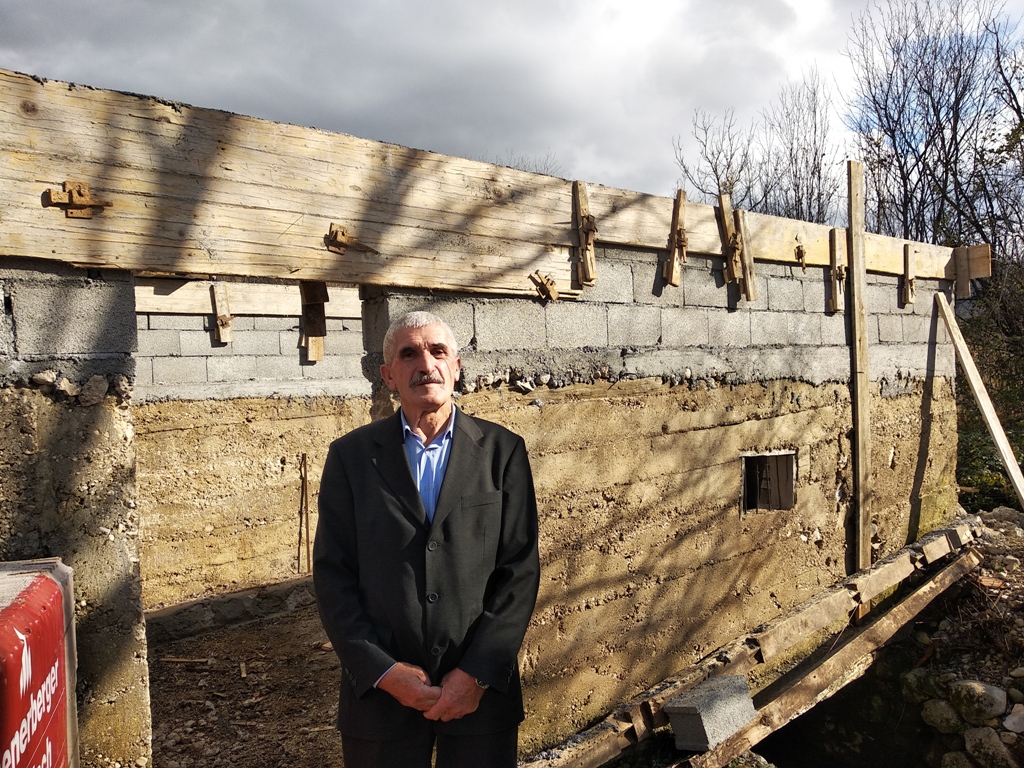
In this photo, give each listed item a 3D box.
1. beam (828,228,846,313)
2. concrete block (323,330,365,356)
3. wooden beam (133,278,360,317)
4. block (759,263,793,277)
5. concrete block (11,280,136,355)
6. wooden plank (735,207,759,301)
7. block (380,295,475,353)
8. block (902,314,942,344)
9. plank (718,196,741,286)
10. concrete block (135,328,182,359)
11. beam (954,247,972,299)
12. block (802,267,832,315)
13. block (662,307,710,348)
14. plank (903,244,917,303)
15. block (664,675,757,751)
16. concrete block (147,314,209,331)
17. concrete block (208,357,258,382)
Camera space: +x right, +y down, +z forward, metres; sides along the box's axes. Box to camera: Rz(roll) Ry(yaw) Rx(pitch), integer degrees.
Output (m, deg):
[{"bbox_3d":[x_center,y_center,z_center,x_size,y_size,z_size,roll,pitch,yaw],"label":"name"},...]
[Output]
[{"bbox_3d":[2.091,-0.730,4.933,0.130,0.525,0.045,-3,2,-40],"label":"beam"},{"bbox_3d":[-1.547,-0.367,6.904,0.397,0.192,0.200,-3,2,-41],"label":"concrete block"},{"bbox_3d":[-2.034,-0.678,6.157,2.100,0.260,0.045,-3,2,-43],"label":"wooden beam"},{"bbox_3d":[1.448,-0.728,4.608,0.390,0.190,0.195,-3,2,-40],"label":"block"},{"bbox_3d":[-1.302,-0.185,2.275,0.315,0.195,0.195,-3,2,-40],"label":"concrete block"},{"bbox_3d":[1.307,-0.712,4.292,0.075,0.502,0.040,-12,6,-40],"label":"wooden plank"},{"bbox_3d":[-0.368,-0.234,3.067,0.390,0.190,0.195,-3,2,-40],"label":"block"},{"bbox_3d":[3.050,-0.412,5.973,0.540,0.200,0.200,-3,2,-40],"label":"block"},{"bbox_3d":[1.172,-0.787,4.156,0.090,0.460,0.040,-19,12,-39],"label":"plank"},{"bbox_3d":[-2.800,-0.303,5.947,0.397,0.197,0.197,-3,0,-40],"label":"concrete block"},{"bbox_3d":[3.699,-0.911,6.307,0.045,0.410,0.110,-3,2,-40],"label":"beam"},{"bbox_3d":[1.909,-0.562,5.016,0.400,0.200,0.200,-3,2,-40],"label":"block"},{"bbox_3d":[0.861,-0.302,4.165,0.397,0.206,0.200,-3,2,-40],"label":"block"},{"bbox_3d":[2.930,-0.807,5.665,0.095,0.435,0.033,5,-5,-40],"label":"plank"},{"bbox_3d":[0.935,1.539,3.599,0.395,0.195,0.195,-6,-13,-43],"label":"block"},{"bbox_3d":[-2.673,-0.511,6.063,0.397,0.190,0.197,-3,0,-40],"label":"concrete block"},{"bbox_3d":[-2.285,-0.122,6.171,0.400,0.200,0.200,-3,2,-41],"label":"concrete block"}]

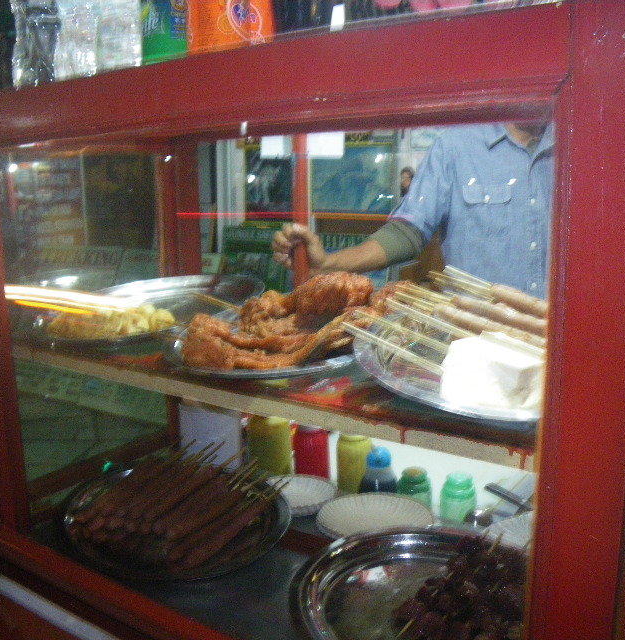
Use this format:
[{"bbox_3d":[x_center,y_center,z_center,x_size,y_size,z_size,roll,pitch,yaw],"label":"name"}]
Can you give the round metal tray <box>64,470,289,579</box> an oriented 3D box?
[{"bbox_3d":[-0.233,0.344,1.164,0.391,0.039,0.391,2,12,0],"label":"round metal tray"}]

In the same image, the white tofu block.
[{"bbox_3d":[0.206,0.054,0.734,0.097,0.058,0.112,-10,14,-41],"label":"white tofu block"}]

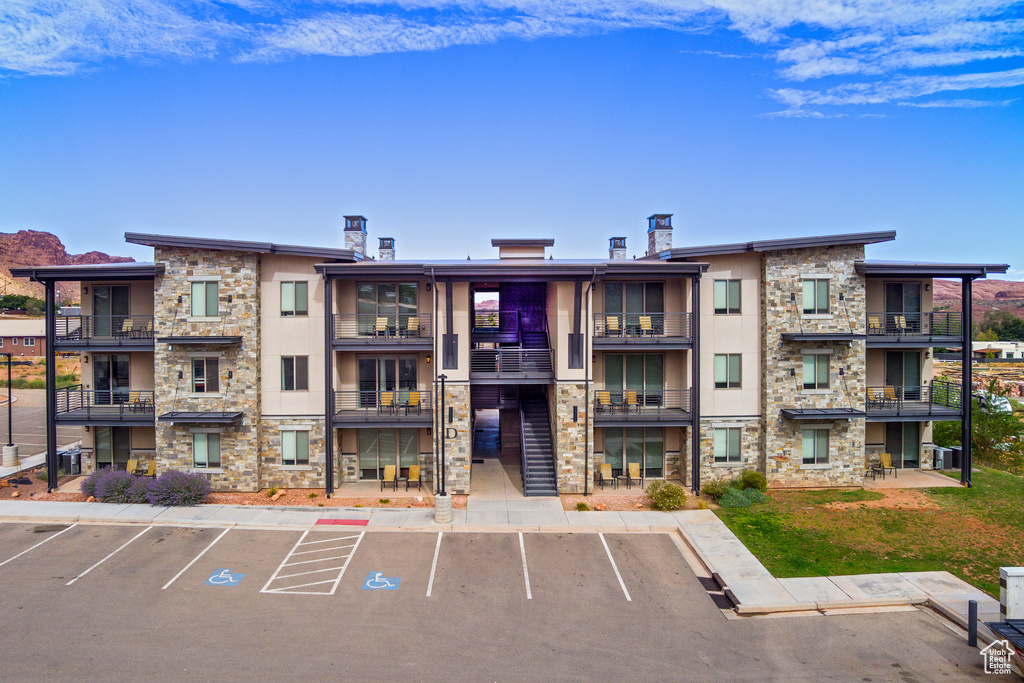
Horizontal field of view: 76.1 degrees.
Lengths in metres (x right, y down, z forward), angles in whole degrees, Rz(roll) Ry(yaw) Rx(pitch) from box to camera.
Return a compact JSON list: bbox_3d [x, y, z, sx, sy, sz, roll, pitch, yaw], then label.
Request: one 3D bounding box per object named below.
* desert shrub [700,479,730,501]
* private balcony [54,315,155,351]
[{"bbox_3d":[8.450,6.170,27.300,1.150,0.850,1.100,0,2,-1],"label":"desert shrub"},{"bbox_3d":[-16.998,-0.398,28.300,4.200,1.500,2.000,0,2,-1],"label":"private balcony"}]

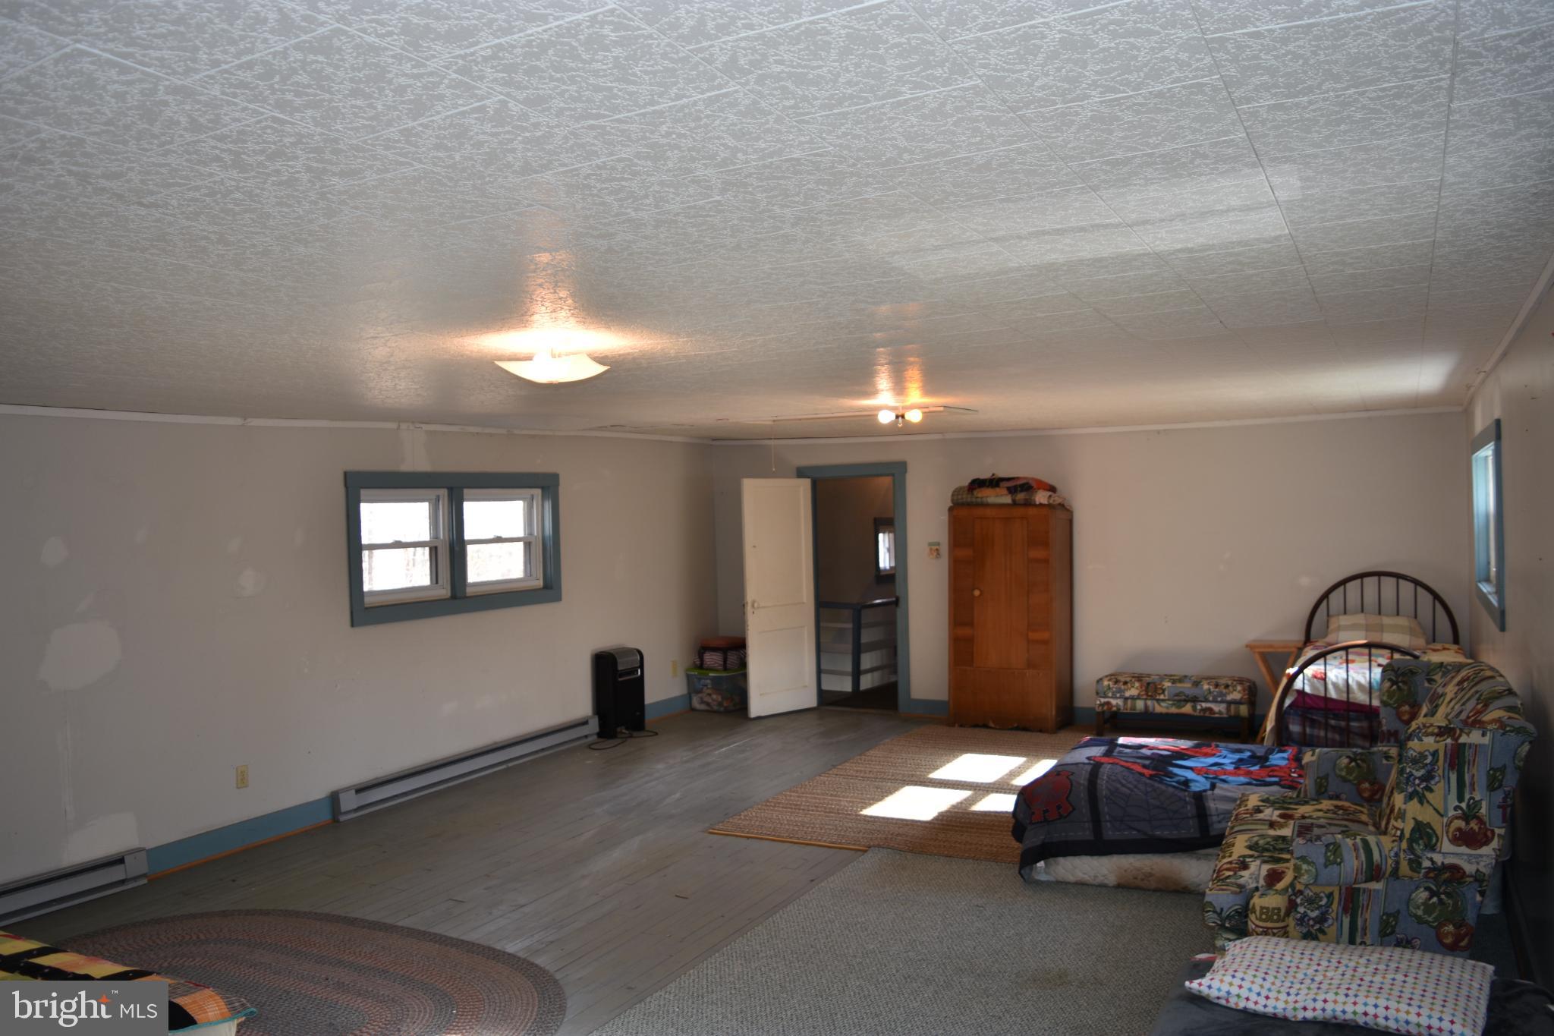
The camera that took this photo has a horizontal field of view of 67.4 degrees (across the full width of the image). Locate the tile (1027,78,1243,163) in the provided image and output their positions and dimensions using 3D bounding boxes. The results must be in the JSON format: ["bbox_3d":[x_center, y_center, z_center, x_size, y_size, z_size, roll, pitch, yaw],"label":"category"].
[{"bbox_3d":[0.585,-0.648,1.897,0.305,0.016,0.305,-1,0,28],"label":"tile"}]

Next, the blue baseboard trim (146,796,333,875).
[{"bbox_3d":[-2.761,1.659,6.113,0.020,0.132,1.122,-1,0,26],"label":"blue baseboard trim"}]

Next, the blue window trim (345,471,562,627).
[{"bbox_3d":[-2.121,0.161,7.846,0.110,0.930,2.030,-1,1,28],"label":"blue window trim"}]

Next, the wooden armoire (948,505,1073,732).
[{"bbox_3d":[1.848,0.774,9.178,0.870,1.745,0.440,-1,1,31],"label":"wooden armoire"}]

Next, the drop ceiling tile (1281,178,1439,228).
[{"bbox_3d":[1.192,-0.647,2.389,0.303,0.020,0.303,-1,1,28],"label":"drop ceiling tile"}]

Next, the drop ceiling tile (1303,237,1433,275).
[{"bbox_3d":[1.468,-0.650,2.909,0.305,0.016,0.305,-1,1,28],"label":"drop ceiling tile"}]

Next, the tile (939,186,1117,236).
[{"bbox_3d":[0.521,-0.636,2.408,0.303,0.020,0.303,-1,0,28],"label":"tile"}]

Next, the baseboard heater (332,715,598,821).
[{"bbox_3d":[-1.994,1.669,7.901,0.075,0.185,2.500,-1,1,28],"label":"baseboard heater"}]

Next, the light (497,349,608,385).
[{"bbox_3d":[-0.768,-0.523,3.993,0.310,0.120,0.310,-2,1,8],"label":"light"}]

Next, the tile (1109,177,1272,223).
[{"bbox_3d":[0.872,-0.654,2.426,0.305,0.016,0.305,-1,0,28],"label":"tile"}]

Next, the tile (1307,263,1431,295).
[{"bbox_3d":[1.611,-0.655,3.179,0.305,0.016,0.305,-1,1,28],"label":"tile"}]

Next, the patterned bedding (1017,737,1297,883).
[{"bbox_3d":[2.244,1.467,5.669,1.850,0.420,1.380,-1,0,23],"label":"patterned bedding"}]

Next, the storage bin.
[{"bbox_3d":[-0.468,1.526,10.379,0.480,0.340,0.520,-1,1,28],"label":"storage bin"}]

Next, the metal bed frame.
[{"bbox_3d":[3.723,1.015,7.252,1.020,1.234,2.060,-1,1,28],"label":"metal bed frame"}]

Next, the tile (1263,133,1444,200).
[{"bbox_3d":[1.048,-0.641,2.119,0.305,0.016,0.305,-1,1,28],"label":"tile"}]

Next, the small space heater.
[{"bbox_3d":[-1.258,1.389,9.349,0.180,0.690,0.340,-1,1,28],"label":"small space heater"}]

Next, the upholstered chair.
[{"bbox_3d":[2.075,1.149,4.187,0.890,1.080,1.450,-1,0,26],"label":"upholstered chair"}]

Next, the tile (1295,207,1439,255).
[{"bbox_3d":[1.337,-0.651,2.657,0.303,0.020,0.303,-1,1,28],"label":"tile"}]

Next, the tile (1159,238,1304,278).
[{"bbox_3d":[1.164,-0.660,2.967,0.305,0.016,0.305,-1,0,28],"label":"tile"}]

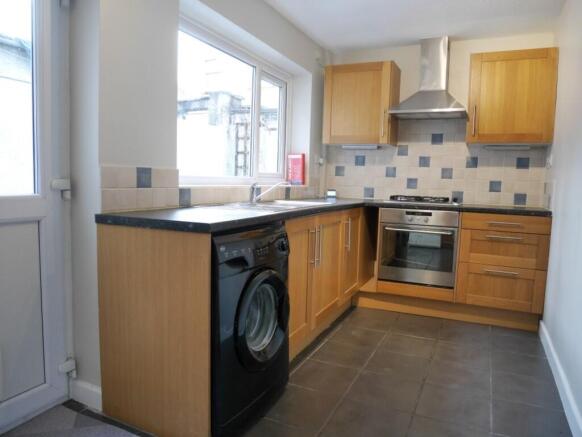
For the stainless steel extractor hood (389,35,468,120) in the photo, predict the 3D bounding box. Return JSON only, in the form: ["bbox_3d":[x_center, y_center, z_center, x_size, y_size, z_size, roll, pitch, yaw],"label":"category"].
[{"bbox_3d":[1.205,-1.201,3.458,0.600,0.666,0.472,4,5,23],"label":"stainless steel extractor hood"}]

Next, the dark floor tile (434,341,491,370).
[{"bbox_3d":[1.073,0.859,2.540,0.332,0.012,0.333,3,5,26],"label":"dark floor tile"}]

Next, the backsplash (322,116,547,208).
[{"bbox_3d":[1.247,-0.528,3.741,1.965,0.765,0.013,4,5,23],"label":"backsplash"}]

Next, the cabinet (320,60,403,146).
[{"bbox_3d":[0.657,-1.035,3.783,0.610,0.712,0.324,4,5,23],"label":"cabinet"}]

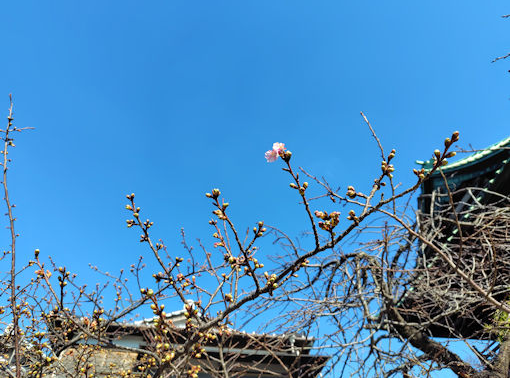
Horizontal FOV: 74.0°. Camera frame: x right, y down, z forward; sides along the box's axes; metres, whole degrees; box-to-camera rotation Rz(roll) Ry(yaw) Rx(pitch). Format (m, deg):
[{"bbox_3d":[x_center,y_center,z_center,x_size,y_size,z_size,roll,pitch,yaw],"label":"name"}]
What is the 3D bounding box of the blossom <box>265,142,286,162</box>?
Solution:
[{"bbox_3d":[0.037,-0.066,0.610,0.038,0.034,0.032,-13,-33,20],"label":"blossom"}]

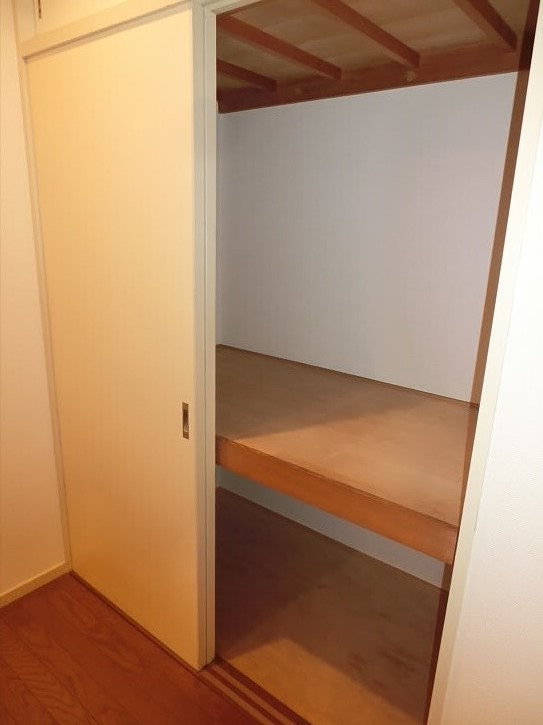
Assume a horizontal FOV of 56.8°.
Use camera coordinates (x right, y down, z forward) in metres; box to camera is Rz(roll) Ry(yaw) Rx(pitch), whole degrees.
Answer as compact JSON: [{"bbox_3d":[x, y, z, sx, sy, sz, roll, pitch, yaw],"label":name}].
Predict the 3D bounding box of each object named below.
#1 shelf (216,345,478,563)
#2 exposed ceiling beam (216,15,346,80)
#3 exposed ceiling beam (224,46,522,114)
[{"bbox_3d":[0.078,0.175,1.759,1.467,0.095,0.786,14,19,36],"label":"shelf"},{"bbox_3d":[0.018,-0.972,1.553,0.045,0.036,0.699,14,19,36],"label":"exposed ceiling beam"},{"bbox_3d":[0.331,-0.990,1.756,1.419,0.092,0.033,14,19,36],"label":"exposed ceiling beam"}]

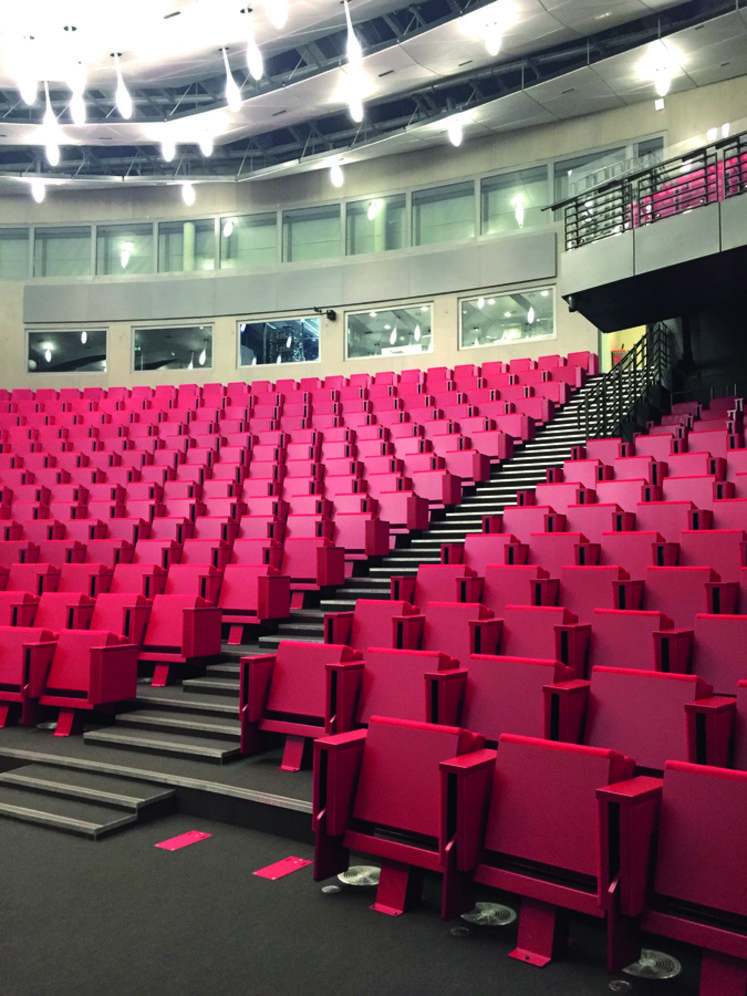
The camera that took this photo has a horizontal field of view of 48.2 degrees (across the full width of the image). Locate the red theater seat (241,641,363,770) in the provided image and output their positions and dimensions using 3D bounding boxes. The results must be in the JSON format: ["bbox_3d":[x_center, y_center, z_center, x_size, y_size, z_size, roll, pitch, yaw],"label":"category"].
[{"bbox_3d":[-0.409,1.264,5.172,0.691,0.730,0.461,-2,-5,34],"label":"red theater seat"}]

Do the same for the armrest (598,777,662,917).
[{"bbox_3d":[0.951,1.268,3.075,0.133,0.425,0.320,-3,-5,37],"label":"armrest"}]

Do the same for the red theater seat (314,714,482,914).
[{"bbox_3d":[0.136,1.339,3.630,0.643,0.730,0.461,-3,-5,35],"label":"red theater seat"}]

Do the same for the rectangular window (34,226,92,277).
[{"bbox_3d":[-8.079,-6.407,21.711,1.566,1.293,0.100,0,-4,5],"label":"rectangular window"}]

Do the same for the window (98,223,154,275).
[{"bbox_3d":[-6.384,-6.378,21.459,1.558,1.344,0.100,0,-4,8],"label":"window"}]

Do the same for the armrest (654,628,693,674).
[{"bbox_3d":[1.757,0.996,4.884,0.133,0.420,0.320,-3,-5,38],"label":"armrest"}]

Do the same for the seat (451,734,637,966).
[{"bbox_3d":[0.647,1.312,3.220,0.643,0.730,0.461,-3,-5,37],"label":"seat"}]

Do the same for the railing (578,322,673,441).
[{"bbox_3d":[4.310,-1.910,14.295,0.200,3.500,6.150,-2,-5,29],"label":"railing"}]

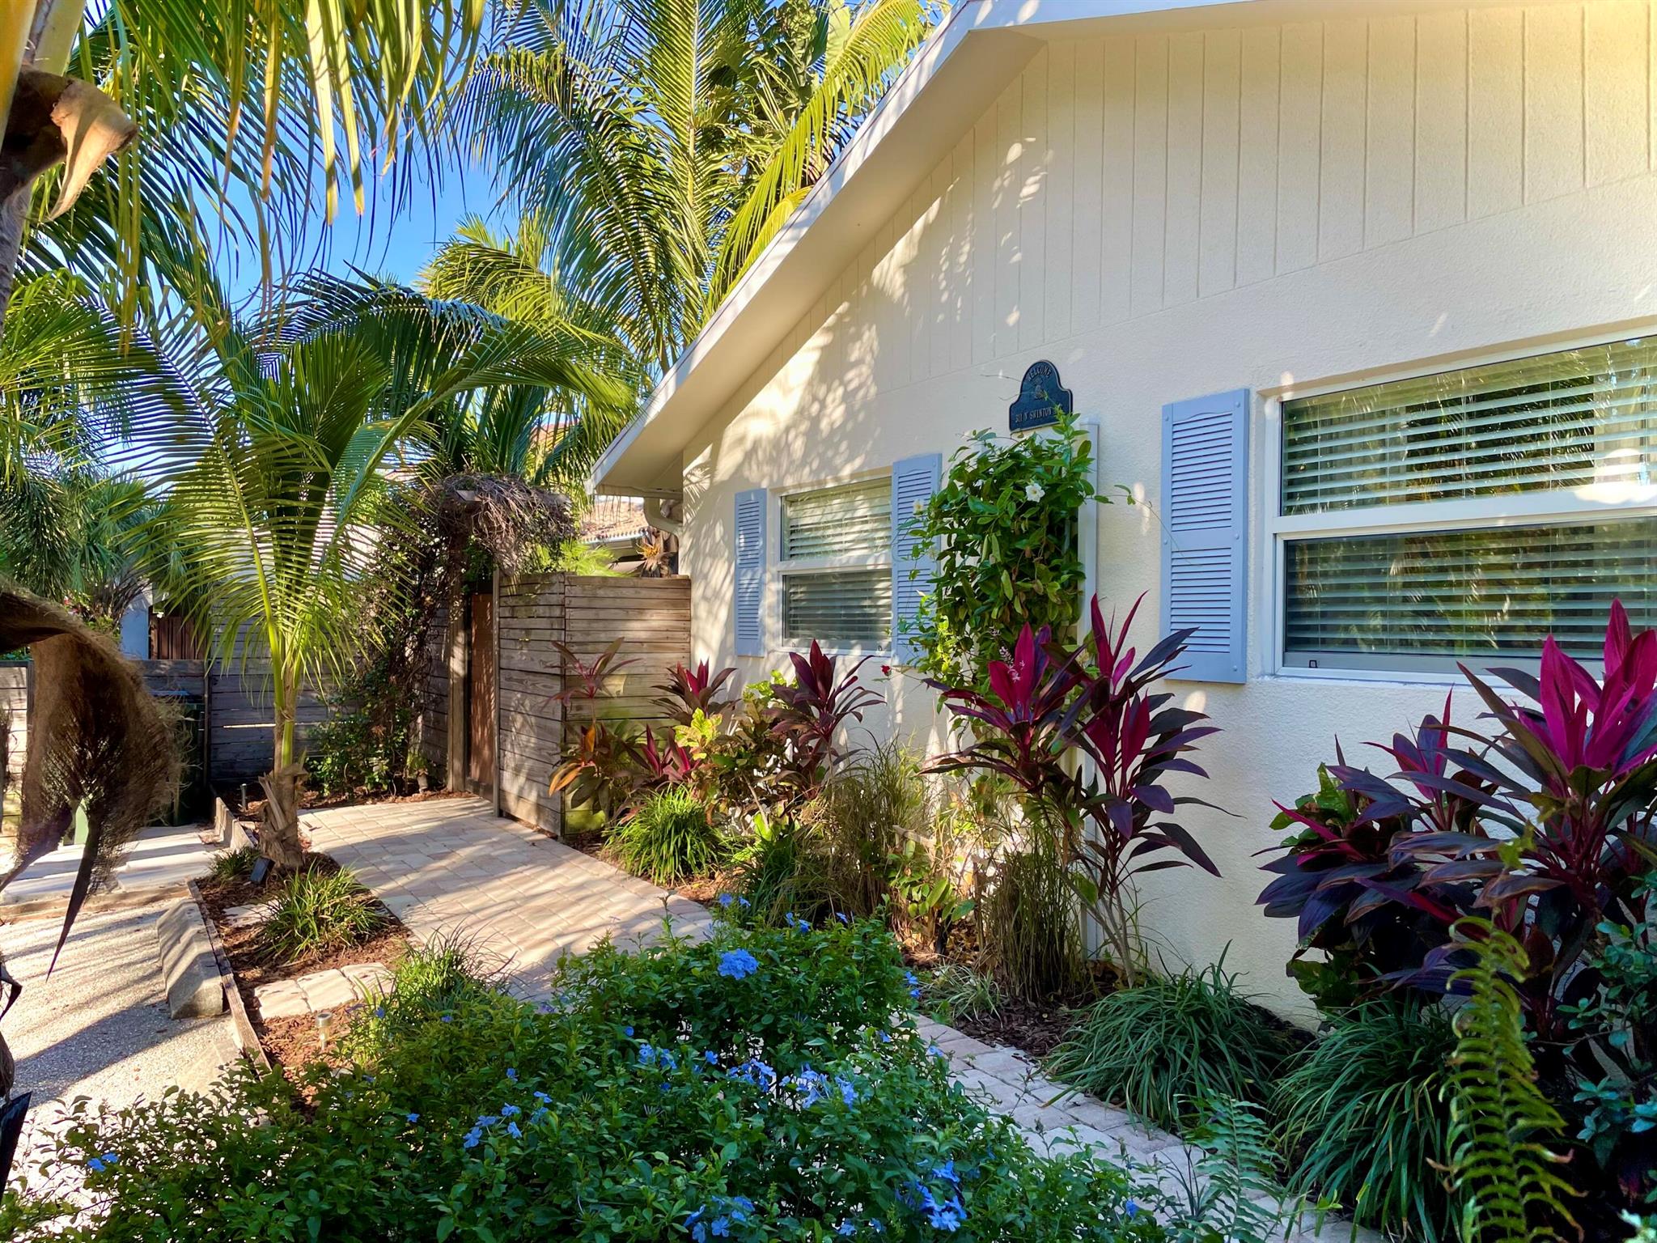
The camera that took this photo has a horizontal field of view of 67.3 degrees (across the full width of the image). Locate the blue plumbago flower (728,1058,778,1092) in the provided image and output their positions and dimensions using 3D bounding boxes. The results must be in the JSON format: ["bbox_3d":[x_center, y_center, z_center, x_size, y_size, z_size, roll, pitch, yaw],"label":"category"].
[{"bbox_3d":[-0.142,0.855,2.350,0.090,0.055,0.075,1,0,0],"label":"blue plumbago flower"}]

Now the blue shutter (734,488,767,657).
[{"bbox_3d":[-0.479,-0.286,7.541,0.030,0.992,0.384,1,0,-29],"label":"blue shutter"}]

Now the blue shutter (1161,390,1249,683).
[{"bbox_3d":[1.312,-0.286,4.366,0.030,0.992,0.384,1,0,-29],"label":"blue shutter"}]

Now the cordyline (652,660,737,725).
[{"bbox_3d":[-0.800,0.446,7.500,0.500,0.430,0.460,1,0,0],"label":"cordyline"}]

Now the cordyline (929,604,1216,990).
[{"bbox_3d":[0.850,0.560,4.350,0.750,1.320,0.850,1,0,-29],"label":"cordyline"}]

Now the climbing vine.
[{"bbox_3d":[0.696,-0.207,4.900,0.420,1.048,0.876,1,0,-29],"label":"climbing vine"}]

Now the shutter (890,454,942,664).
[{"bbox_3d":[0.416,-0.286,5.953,0.030,0.992,0.384,1,0,-29],"label":"shutter"}]

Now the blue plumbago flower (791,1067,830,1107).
[{"bbox_3d":[-0.033,0.877,2.350,0.073,0.060,0.065,1,0,0],"label":"blue plumbago flower"}]

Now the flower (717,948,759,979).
[{"bbox_3d":[-0.205,0.784,2.850,0.092,0.060,0.080,1,0,0],"label":"flower"}]

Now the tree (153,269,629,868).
[{"bbox_3d":[-2.380,-0.240,6.700,2.400,3.080,2.200,1,0,0],"label":"tree"}]

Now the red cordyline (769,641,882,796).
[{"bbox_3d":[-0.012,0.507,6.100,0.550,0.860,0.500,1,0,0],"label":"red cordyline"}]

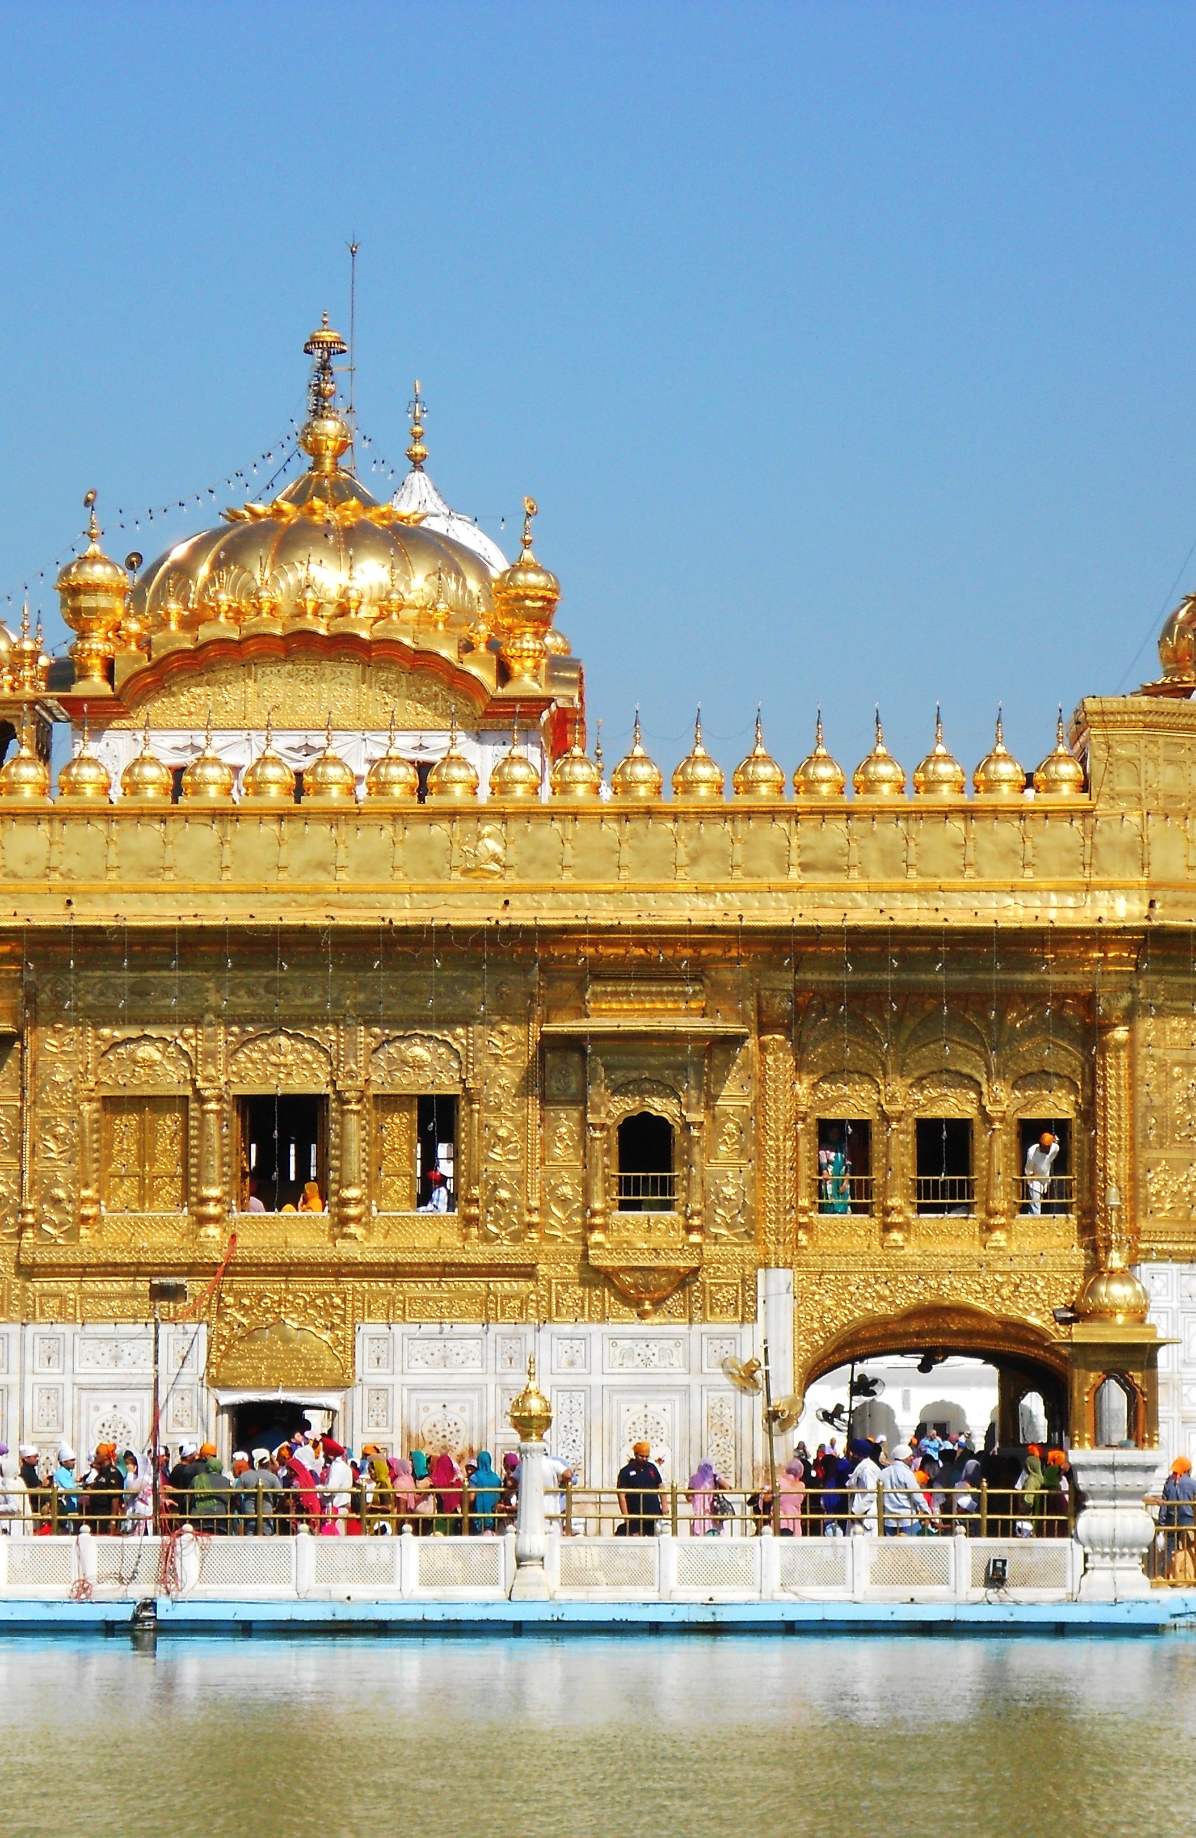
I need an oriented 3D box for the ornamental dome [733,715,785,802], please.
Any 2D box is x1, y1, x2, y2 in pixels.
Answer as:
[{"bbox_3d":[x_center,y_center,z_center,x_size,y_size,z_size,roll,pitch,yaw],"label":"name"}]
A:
[{"bbox_3d":[1.957,-1.969,74.535,0.656,1.058,0.656,0,-5,2],"label":"ornamental dome"}]

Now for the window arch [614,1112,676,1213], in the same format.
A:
[{"bbox_3d":[0.614,3.158,78.914,0.806,1.328,0.200,0,-5,1],"label":"window arch"}]

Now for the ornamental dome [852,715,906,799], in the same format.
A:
[{"bbox_3d":[3.432,-1.973,74.486,0.656,1.046,0.656,0,-5,2],"label":"ornamental dome"}]

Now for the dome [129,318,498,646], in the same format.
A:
[{"bbox_3d":[-3.747,-5.812,81.057,4.970,4.374,4.970,0,-5,2],"label":"dome"}]

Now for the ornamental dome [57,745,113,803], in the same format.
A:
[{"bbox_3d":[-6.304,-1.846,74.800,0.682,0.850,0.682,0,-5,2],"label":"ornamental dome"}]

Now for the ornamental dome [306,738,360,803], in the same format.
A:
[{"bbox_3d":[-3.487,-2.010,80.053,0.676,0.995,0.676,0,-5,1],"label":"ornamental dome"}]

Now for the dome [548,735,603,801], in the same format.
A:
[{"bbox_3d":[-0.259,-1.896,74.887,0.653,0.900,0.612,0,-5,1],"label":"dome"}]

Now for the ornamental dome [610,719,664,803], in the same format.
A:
[{"bbox_3d":[0.483,-1.984,74.880,0.653,1.101,0.612,0,-5,1],"label":"ornamental dome"}]

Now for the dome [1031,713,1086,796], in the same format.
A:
[{"bbox_3d":[5.667,-2.011,74.779,0.653,1.088,0.612,0,-5,1],"label":"dome"}]

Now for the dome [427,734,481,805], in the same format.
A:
[{"bbox_3d":[-1.779,-1.909,74.918,0.653,0.971,0.612,0,-5,1],"label":"dome"}]

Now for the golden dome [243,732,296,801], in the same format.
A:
[{"bbox_3d":[-4.030,-1.892,74.728,0.658,0.920,0.658,0,-5,2],"label":"golden dome"}]

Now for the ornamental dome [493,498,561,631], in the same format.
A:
[{"bbox_3d":[-0.910,-4.538,78.209,0.861,1.777,0.861,0,-5,2],"label":"ornamental dome"}]

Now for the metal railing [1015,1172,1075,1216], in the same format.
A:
[{"bbox_3d":[5.445,3.375,74.148,0.755,0.524,0.153,0,-5,1],"label":"metal railing"}]

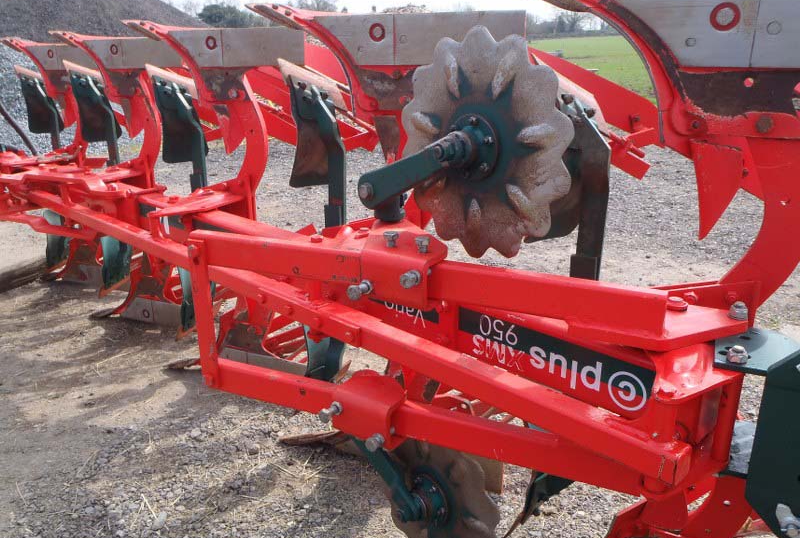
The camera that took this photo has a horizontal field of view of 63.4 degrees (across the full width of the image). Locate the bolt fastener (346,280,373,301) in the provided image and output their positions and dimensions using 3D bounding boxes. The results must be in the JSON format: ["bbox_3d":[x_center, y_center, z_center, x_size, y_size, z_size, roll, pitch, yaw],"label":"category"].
[{"bbox_3d":[-0.081,0.046,1.356,0.029,0.029,0.056,7,22,28],"label":"bolt fastener"}]

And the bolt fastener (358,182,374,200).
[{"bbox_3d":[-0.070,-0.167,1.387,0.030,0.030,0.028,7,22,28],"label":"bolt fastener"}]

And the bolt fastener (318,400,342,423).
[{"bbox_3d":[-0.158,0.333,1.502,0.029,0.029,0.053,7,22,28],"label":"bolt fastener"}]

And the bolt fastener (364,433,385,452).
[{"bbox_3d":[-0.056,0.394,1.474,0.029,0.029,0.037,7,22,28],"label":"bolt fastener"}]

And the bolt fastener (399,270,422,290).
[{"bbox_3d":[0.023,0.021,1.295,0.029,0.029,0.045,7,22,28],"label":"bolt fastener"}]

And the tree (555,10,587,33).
[{"bbox_3d":[42.806,-62.333,163.359,8.000,6.830,8.000,4,21,13],"label":"tree"}]

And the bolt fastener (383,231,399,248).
[{"bbox_3d":[-0.019,-0.062,1.355,0.029,0.036,0.029,9,23,27],"label":"bolt fastener"}]

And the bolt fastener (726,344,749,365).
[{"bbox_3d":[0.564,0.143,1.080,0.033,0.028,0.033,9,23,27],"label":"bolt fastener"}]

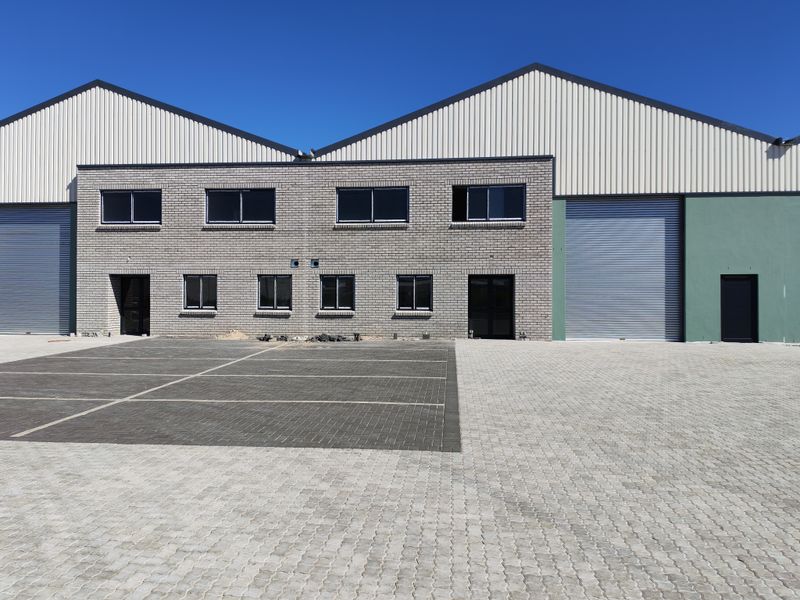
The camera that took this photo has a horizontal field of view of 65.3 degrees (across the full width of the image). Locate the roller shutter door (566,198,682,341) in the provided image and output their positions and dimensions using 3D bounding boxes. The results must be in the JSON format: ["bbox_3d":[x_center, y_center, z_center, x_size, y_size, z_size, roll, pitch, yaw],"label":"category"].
[{"bbox_3d":[7.158,-0.957,19.985,3.607,4.521,0.150,0,1,6],"label":"roller shutter door"}]

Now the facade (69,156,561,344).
[{"bbox_3d":[-3.147,-1.676,20.934,16.160,5.920,0.300,0,1,6],"label":"facade"}]

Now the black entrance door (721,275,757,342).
[{"bbox_3d":[10.554,0.252,19.456,1.109,2.122,0.100,0,1,6],"label":"black entrance door"}]

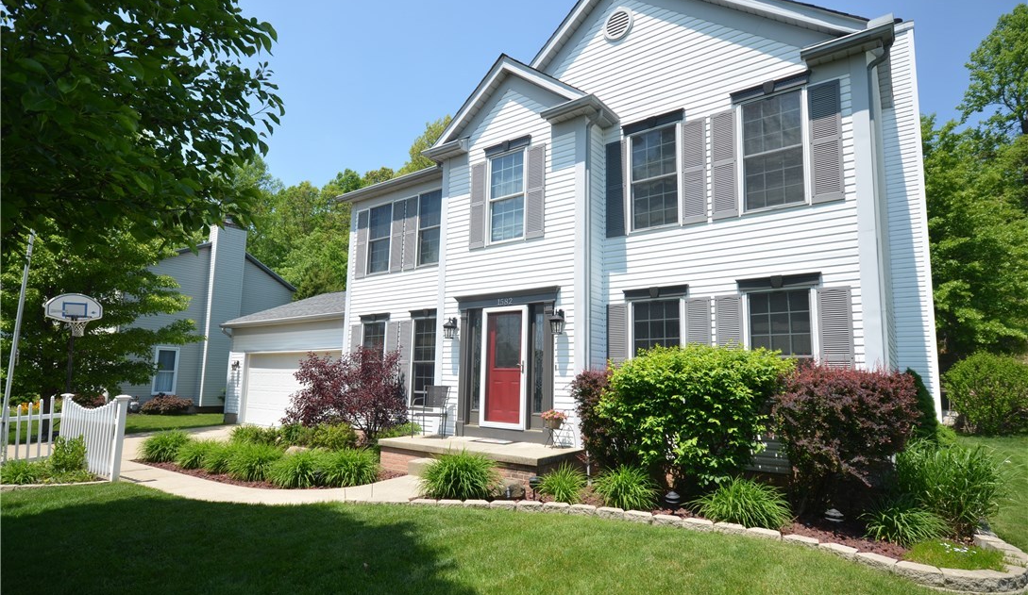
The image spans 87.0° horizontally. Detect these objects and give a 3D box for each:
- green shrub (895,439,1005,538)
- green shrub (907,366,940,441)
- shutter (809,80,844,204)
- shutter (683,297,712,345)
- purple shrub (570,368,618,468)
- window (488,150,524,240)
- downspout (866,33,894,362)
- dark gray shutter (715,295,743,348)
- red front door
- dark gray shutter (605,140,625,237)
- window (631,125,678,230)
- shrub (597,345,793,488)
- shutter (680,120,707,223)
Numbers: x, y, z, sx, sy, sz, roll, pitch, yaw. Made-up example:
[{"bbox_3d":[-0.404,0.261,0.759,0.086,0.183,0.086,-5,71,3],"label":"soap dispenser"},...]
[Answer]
[{"bbox_3d":[4.396,1.888,5.444,0.980,0.910,0.950,-5,-10,39],"label":"green shrub"},{"bbox_3d":[4.740,1.671,6.401,0.650,1.680,0.700,-5,-10,39],"label":"green shrub"},{"bbox_3d":[4.133,-2.073,7.169,0.373,1.664,0.050,-6,-11,38],"label":"shutter"},{"bbox_3d":[2.679,0.906,7.792,0.384,1.820,0.050,-6,-11,38],"label":"shutter"},{"bbox_3d":[1.210,1.681,7.304,0.950,1.500,0.950,-6,-11,38],"label":"purple shrub"},{"bbox_3d":[-0.157,-1.800,9.745,0.834,1.670,0.100,-6,-11,38],"label":"window"},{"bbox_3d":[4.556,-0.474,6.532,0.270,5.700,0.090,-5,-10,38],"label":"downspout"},{"bbox_3d":[3.014,0.873,7.533,0.372,1.820,0.050,-6,-11,38],"label":"dark gray shutter"},{"bbox_3d":[-0.171,1.183,9.228,0.880,2.000,0.070,-5,-10,38],"label":"red front door"},{"bbox_3d":[1.653,-1.781,8.799,0.367,1.596,0.045,-5,-10,39],"label":"dark gray shutter"},{"bbox_3d":[2.169,-1.849,8.415,0.849,1.604,0.100,-5,-10,39],"label":"window"},{"bbox_3d":[2.193,1.523,6.896,2.400,1.800,1.250,-5,-10,38],"label":"shrub"},{"bbox_3d":[2.653,-1.876,7.997,0.363,1.588,0.045,-5,-10,39],"label":"shutter"}]

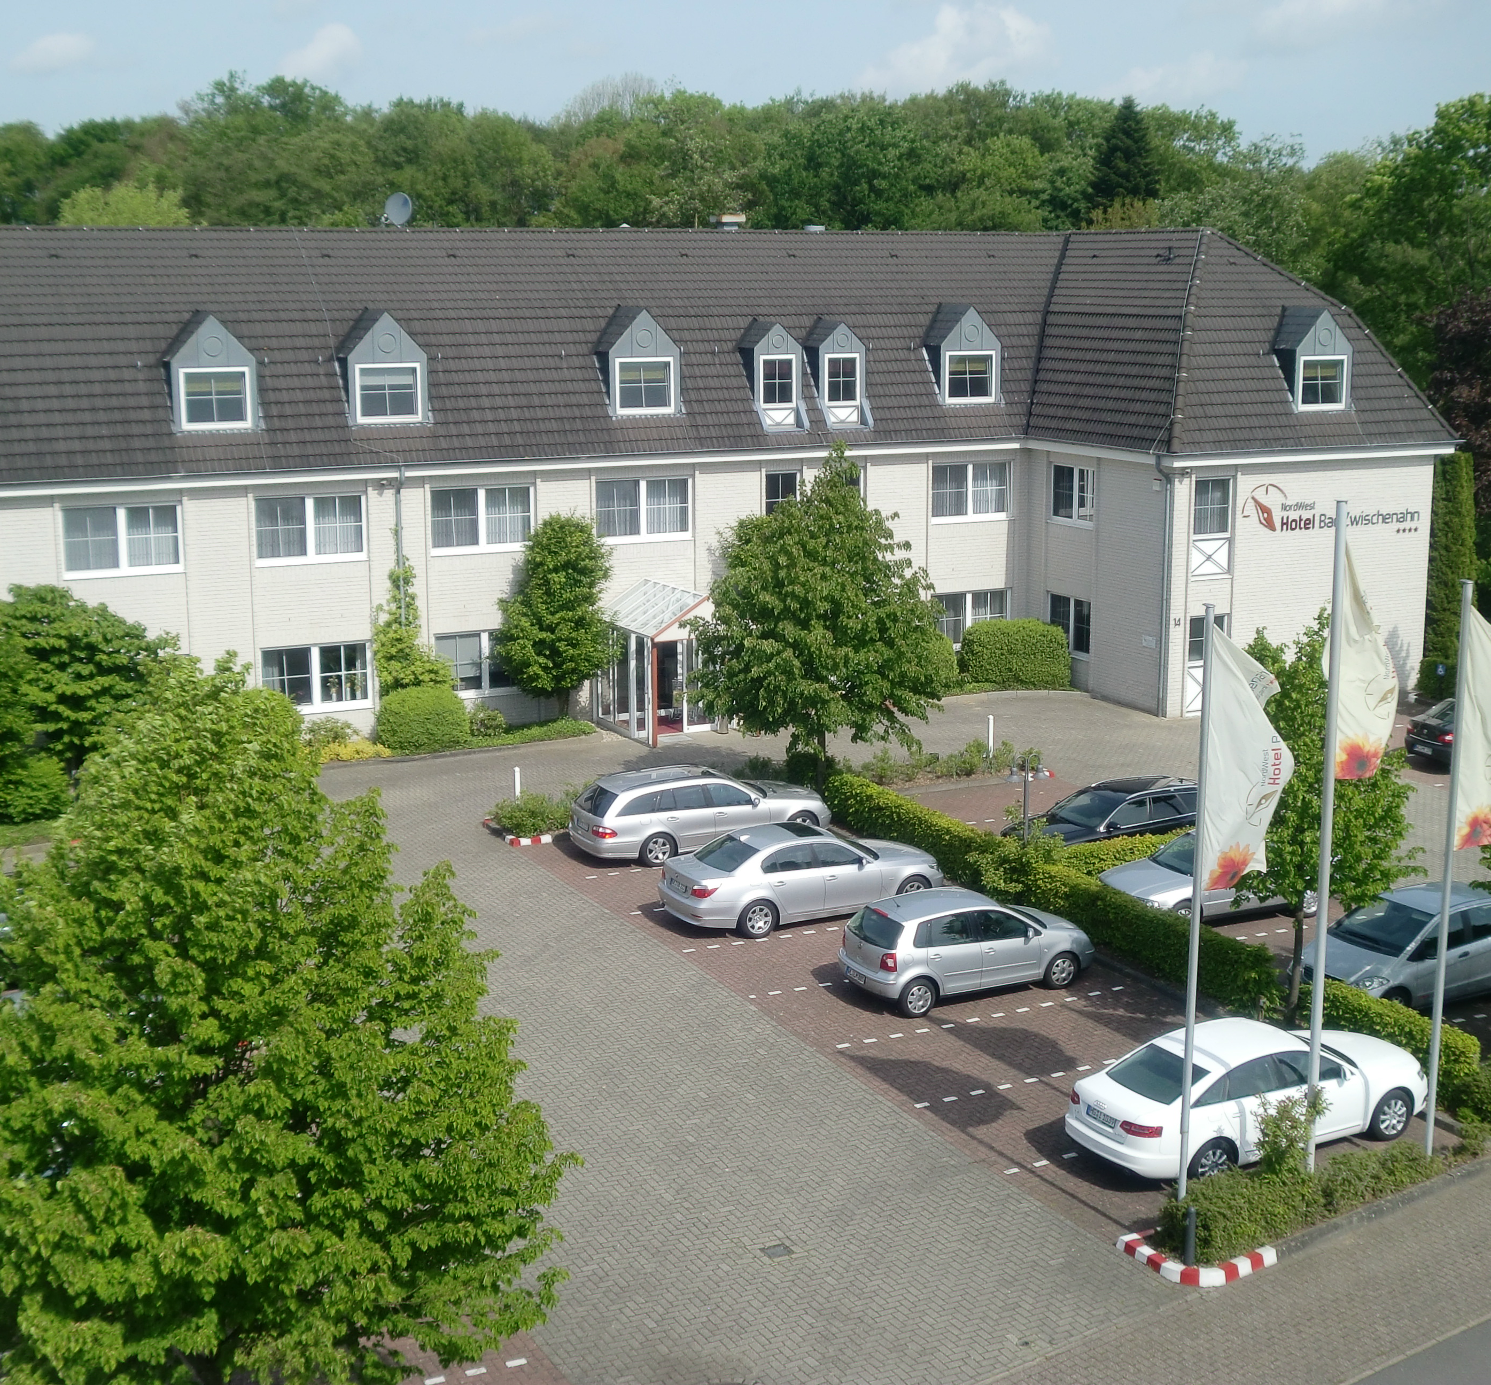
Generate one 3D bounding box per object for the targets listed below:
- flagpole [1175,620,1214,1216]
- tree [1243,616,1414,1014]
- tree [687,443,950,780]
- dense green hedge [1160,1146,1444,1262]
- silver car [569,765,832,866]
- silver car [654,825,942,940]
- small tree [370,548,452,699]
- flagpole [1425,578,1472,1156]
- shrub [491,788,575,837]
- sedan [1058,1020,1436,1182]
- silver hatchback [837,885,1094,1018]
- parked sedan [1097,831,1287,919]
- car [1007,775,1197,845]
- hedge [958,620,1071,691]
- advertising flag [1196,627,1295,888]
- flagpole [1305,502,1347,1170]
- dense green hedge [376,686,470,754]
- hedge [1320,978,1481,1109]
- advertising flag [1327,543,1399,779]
[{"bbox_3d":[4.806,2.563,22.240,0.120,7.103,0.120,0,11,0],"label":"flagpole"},{"bbox_3d":[7.951,1.839,28.866,2.600,5.704,2.600,-6,13,-26],"label":"tree"},{"bbox_3d":[1.304,-1.224,40.299,5.100,6.953,5.100,0,12,0],"label":"tree"},{"bbox_3d":[6.382,5.660,23.781,4.200,0.570,0.980,-9,14,-36],"label":"dense green hedge"},{"bbox_3d":[-0.773,2.143,38.787,4.850,1.500,1.820,-6,13,-27],"label":"silver car"},{"bbox_3d":[0.982,2.919,34.124,4.841,1.468,1.846,-6,13,-26],"label":"silver car"},{"bbox_3d":[-7.175,-0.925,44.522,1.600,4.265,1.000,-6,13,-25],"label":"small tree"},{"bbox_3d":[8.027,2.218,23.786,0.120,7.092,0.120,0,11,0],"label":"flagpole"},{"bbox_3d":[-3.885,2.145,39.442,1.550,0.680,1.350,-6,13,-27],"label":"shrub"},{"bbox_3d":[6.192,4.774,25.328,4.920,1.460,1.860,-6,13,-27],"label":"sedan"},{"bbox_3d":[3.296,3.646,30.677,3.897,1.465,1.650,-6,13,-26],"label":"silver hatchback"},{"bbox_3d":[7.872,2.972,34.252,4.450,1.460,1.740,-6,13,-26],"label":"parked sedan"},{"bbox_3d":[6.916,2.417,38.106,4.780,1.490,1.860,-6,13,-27],"label":"car"},{"bbox_3d":[6.554,-0.888,51.331,2.200,1.420,1.600,-6,13,-27],"label":"hedge"},{"bbox_3d":[5.313,0.658,21.977,1.000,2.800,0.360,-3,12,-13],"label":"advertising flag"},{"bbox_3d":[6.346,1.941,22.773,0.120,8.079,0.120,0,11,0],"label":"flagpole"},{"bbox_3d":[-7.357,0.502,47.187,2.100,1.400,1.700,-6,13,-27],"label":"dense green hedge"},{"bbox_3d":[8.464,4.645,27.531,0.800,0.770,2.550,-6,13,-27],"label":"hedge"},{"bbox_3d":[6.901,-0.353,23.278,0.870,2.711,0.360,-4,12,-20],"label":"advertising flag"}]

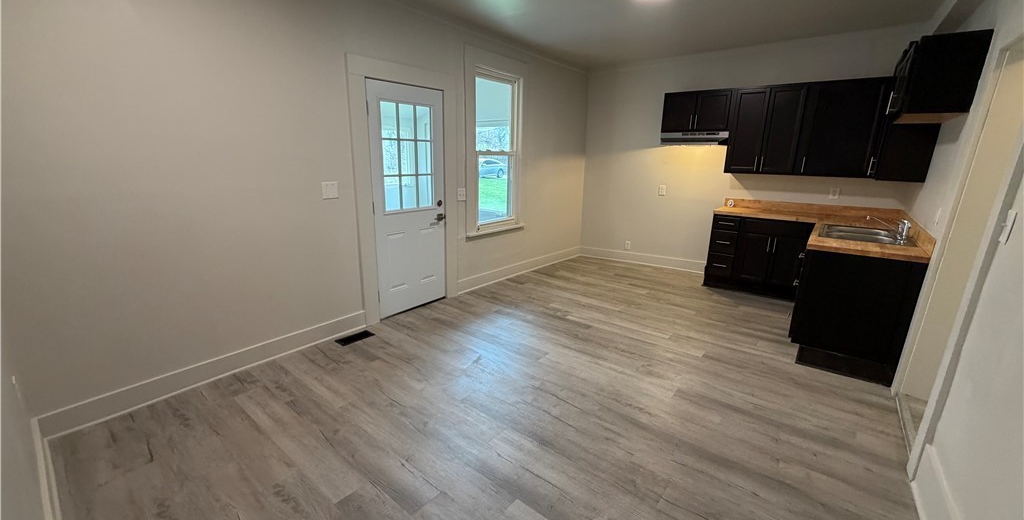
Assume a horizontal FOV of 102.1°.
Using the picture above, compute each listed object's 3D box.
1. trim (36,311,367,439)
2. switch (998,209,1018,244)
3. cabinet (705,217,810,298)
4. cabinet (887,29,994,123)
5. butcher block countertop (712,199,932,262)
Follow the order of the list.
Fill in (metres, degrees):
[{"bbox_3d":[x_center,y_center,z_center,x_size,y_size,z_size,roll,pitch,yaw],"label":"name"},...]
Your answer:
[{"bbox_3d":[-1.844,0.678,2.857,0.020,0.135,1.915,11,17,36],"label":"trim"},{"bbox_3d":[1.761,-0.115,1.468,0.014,0.115,0.074,11,17,36],"label":"switch"},{"bbox_3d":[2.895,-0.088,4.862,0.977,0.855,0.618,11,17,36],"label":"cabinet"},{"bbox_3d":[2.803,-1.173,2.784,0.319,0.447,0.934,11,17,36],"label":"cabinet"},{"bbox_3d":[2.645,-0.376,3.898,1.628,0.158,2.328,11,17,36],"label":"butcher block countertop"}]

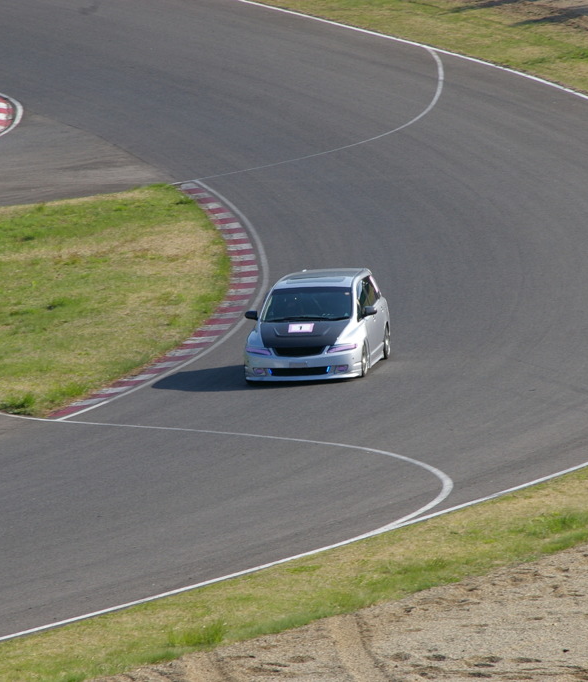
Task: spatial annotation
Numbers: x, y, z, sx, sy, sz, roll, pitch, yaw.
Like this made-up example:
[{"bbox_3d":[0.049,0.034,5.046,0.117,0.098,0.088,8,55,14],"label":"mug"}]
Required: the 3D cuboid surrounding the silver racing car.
[{"bbox_3d":[0.390,-0.275,93.800,1.830,1.500,4.770,-1,5,8],"label":"silver racing car"}]

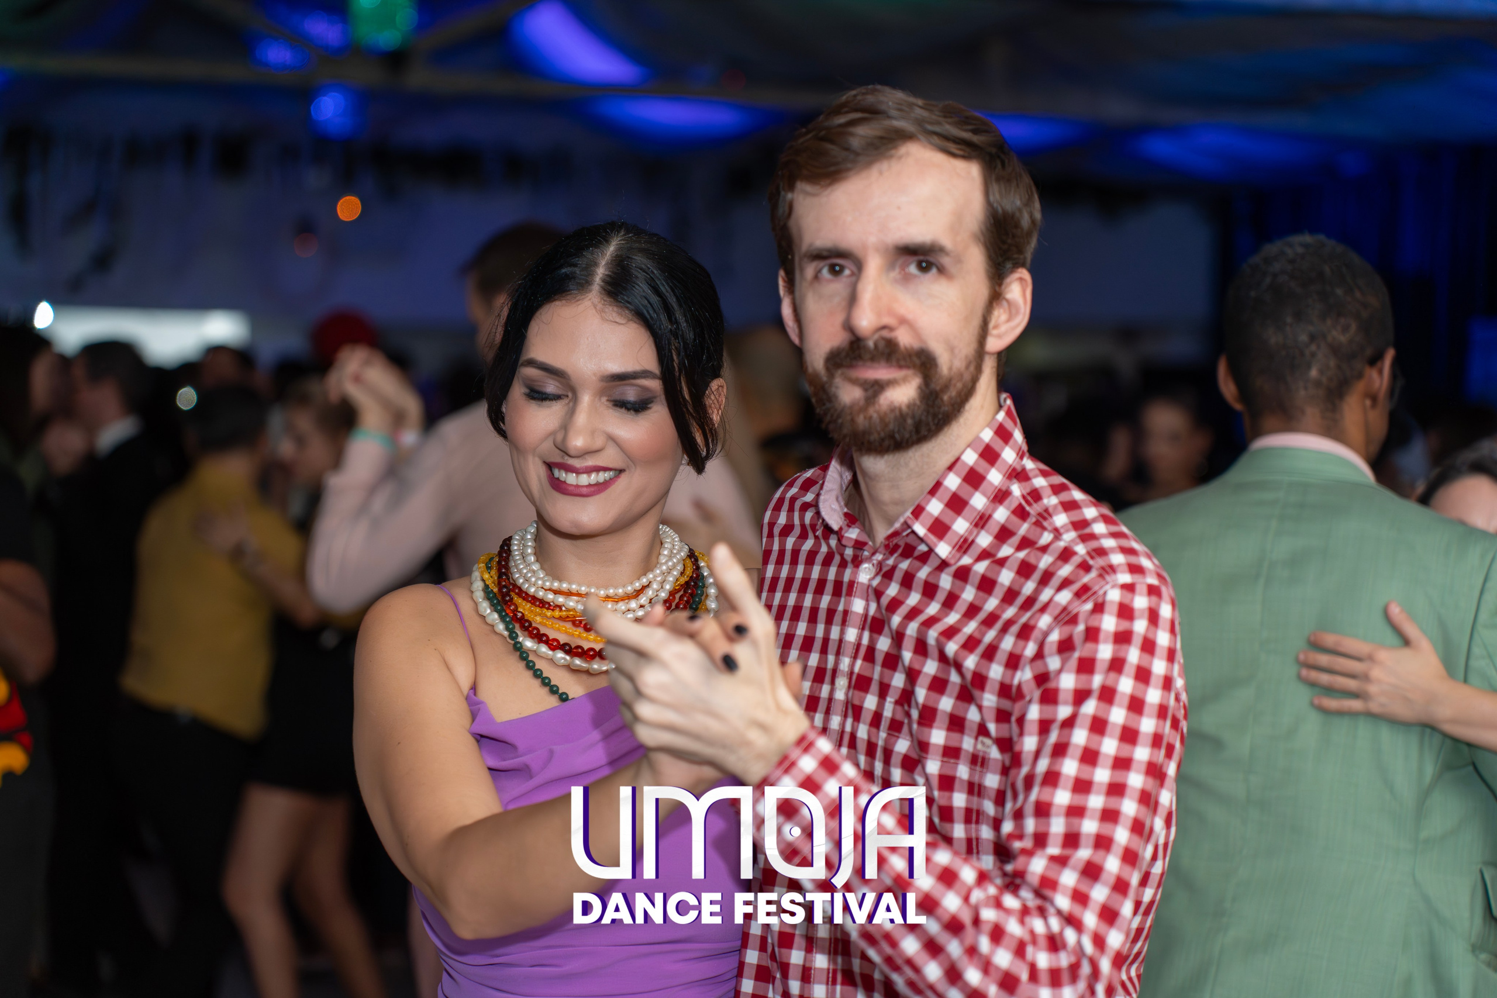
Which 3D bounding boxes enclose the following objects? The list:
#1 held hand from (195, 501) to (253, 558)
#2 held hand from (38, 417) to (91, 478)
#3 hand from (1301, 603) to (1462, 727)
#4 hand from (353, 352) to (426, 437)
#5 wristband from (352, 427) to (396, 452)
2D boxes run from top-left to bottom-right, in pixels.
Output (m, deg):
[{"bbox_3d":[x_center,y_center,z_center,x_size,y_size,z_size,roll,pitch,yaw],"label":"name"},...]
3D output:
[{"bbox_3d":[-1.096,0.062,6.500,0.140,0.100,0.060,41,4,-3],"label":"held hand"},{"bbox_3d":[-1.578,-0.120,7.200,0.110,0.130,0.110,1,2,18],"label":"held hand"},{"bbox_3d":[0.668,0.167,3.270,0.177,0.118,0.050,15,1,-5],"label":"hand"},{"bbox_3d":[-0.528,-0.155,4.580,0.085,0.135,0.090,-30,0,-25],"label":"hand"},{"bbox_3d":[-0.549,-0.086,4.570,0.066,0.020,0.056,27,-12,-10],"label":"wristband"}]

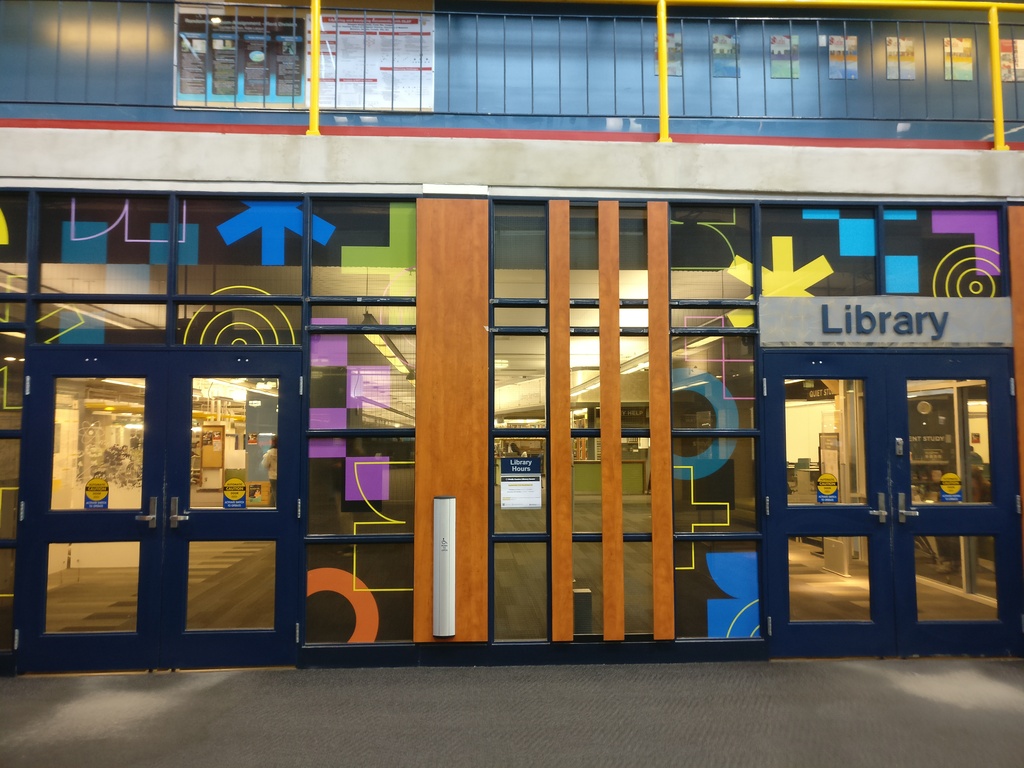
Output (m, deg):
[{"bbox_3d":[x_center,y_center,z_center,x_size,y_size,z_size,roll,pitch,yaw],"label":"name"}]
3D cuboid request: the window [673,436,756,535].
[{"bbox_3d":[1.438,0.717,5.848,0.596,0.684,0.050,0,-4,-3],"label":"window"}]

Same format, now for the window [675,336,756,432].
[{"bbox_3d":[1.438,-0.009,5.887,0.609,0.677,0.050,0,-4,-3],"label":"window"}]

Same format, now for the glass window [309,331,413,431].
[{"bbox_3d":[-1.034,-0.015,5.755,0.737,0.676,0.050,0,-4,-3],"label":"glass window"}]

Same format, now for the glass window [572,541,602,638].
[{"bbox_3d":[0.527,1.419,5.739,0.209,0.648,0.050,0,-4,-3],"label":"glass window"}]

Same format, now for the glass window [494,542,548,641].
[{"bbox_3d":[0.064,1.431,5.717,0.370,0.666,0.050,0,-4,-3],"label":"glass window"}]

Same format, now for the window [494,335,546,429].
[{"bbox_3d":[0.060,-0.017,5.818,0.373,0.666,0.050,0,-4,-3],"label":"window"}]

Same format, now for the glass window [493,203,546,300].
[{"bbox_3d":[0.061,-0.945,5.887,0.377,0.696,0.050,0,-4,-3],"label":"glass window"}]

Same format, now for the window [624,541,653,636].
[{"bbox_3d":[0.880,1.421,5.759,0.204,0.643,0.050,0,-4,-3],"label":"window"}]

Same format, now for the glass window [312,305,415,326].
[{"bbox_3d":[-1.034,-0.476,5.783,0.723,0.151,0.050,0,-4,-3],"label":"glass window"}]

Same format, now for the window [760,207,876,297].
[{"bbox_3d":[2.228,-0.962,6.008,0.854,0.678,0.050,0,-4,-3],"label":"window"}]

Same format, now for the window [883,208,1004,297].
[{"bbox_3d":[3.158,-0.966,6.061,0.903,0.673,0.050,0,-4,-3],"label":"window"}]

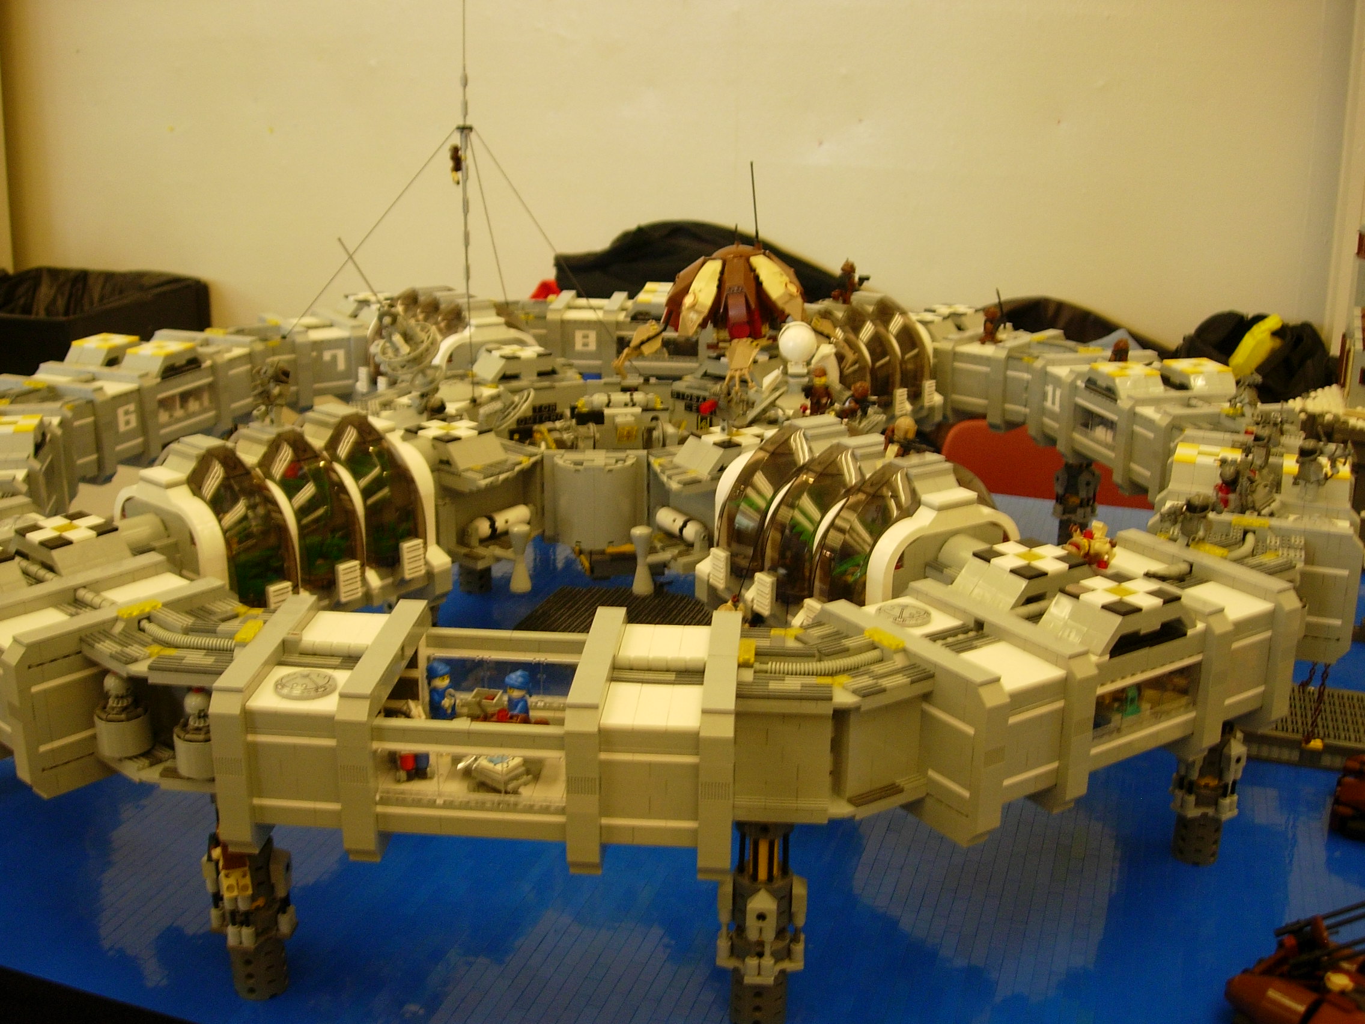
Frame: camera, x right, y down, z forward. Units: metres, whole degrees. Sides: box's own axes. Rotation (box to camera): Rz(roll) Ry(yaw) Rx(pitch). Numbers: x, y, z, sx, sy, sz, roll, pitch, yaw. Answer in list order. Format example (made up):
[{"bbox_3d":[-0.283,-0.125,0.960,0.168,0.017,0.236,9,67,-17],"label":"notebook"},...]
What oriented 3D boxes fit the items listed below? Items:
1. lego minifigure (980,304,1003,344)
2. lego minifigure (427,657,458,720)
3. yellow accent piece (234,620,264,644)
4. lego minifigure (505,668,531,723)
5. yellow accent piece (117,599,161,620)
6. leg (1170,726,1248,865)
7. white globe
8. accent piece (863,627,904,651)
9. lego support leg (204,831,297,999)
[{"bbox_3d":[0.323,-0.195,1.556,0.022,0.040,0.024,12,21,30],"label":"lego minifigure"},{"bbox_3d":[-0.132,0.103,0.815,0.019,0.043,0.025,15,23,36],"label":"lego minifigure"},{"bbox_3d":[-0.230,0.064,0.796,0.008,0.004,0.024,2,18,4],"label":"yellow accent piece"},{"bbox_3d":[-0.088,0.107,0.806,0.019,0.043,0.025,-13,23,-36],"label":"lego minifigure"},{"bbox_3d":[-0.299,0.053,0.825,0.008,0.004,0.024,17,24,39],"label":"yellow accent piece"},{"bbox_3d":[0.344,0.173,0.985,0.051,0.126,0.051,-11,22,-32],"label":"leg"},{"bbox_3d":[0.096,-0.141,1.243,0.033,0.033,0.033,2,19,4],"label":"white globe"},{"bbox_3d":[0.107,0.067,0.799,0.008,0.004,0.024,-11,22,-32],"label":"accent piece"},{"bbox_3d":[-0.241,0.215,0.836,0.051,0.128,0.051,2,18,4],"label":"lego support leg"}]

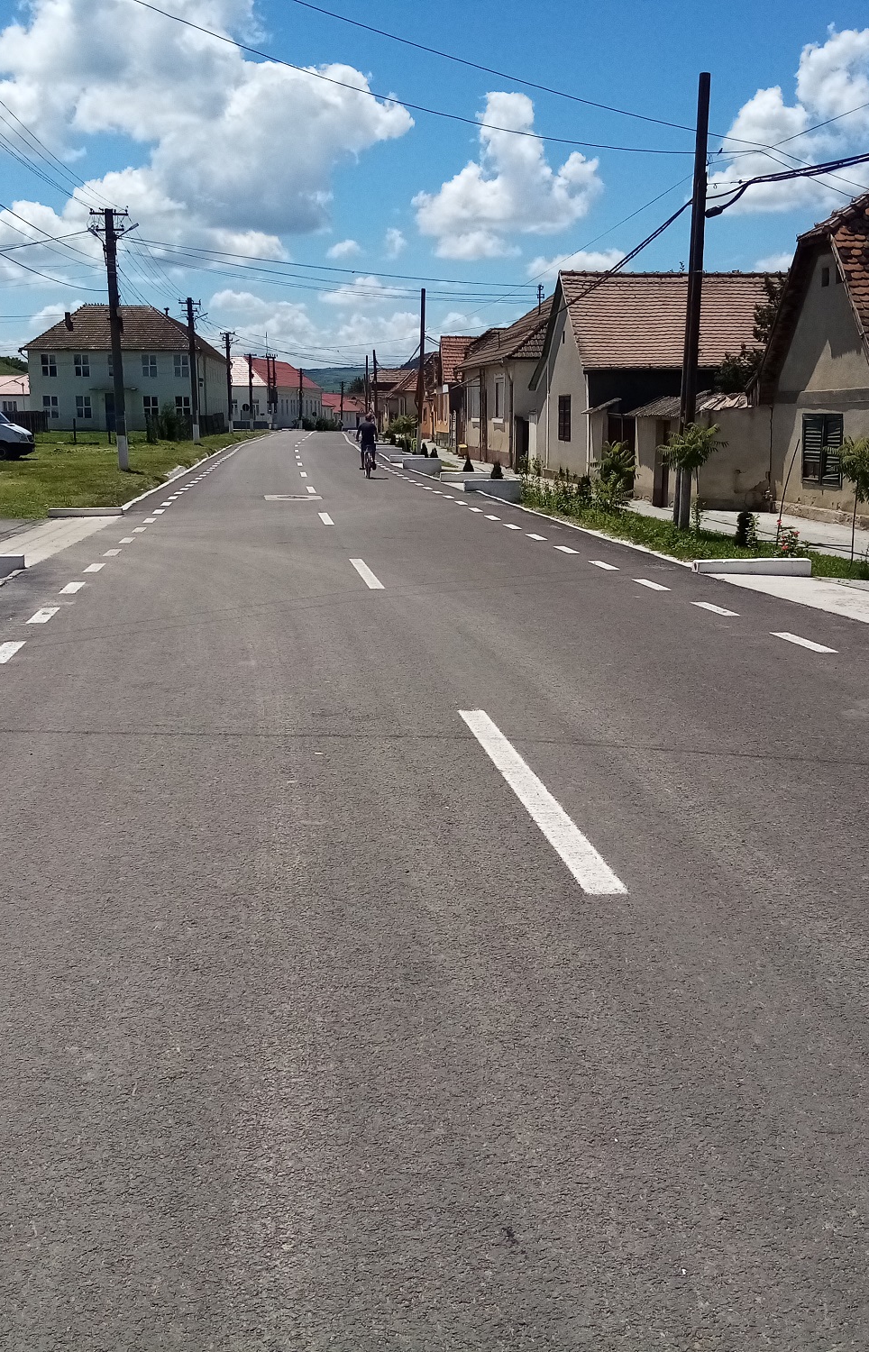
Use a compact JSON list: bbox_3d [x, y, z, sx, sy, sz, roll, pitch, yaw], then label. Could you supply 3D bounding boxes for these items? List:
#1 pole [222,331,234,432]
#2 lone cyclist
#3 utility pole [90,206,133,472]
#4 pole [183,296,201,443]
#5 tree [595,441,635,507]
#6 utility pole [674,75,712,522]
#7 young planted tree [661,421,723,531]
[{"bbox_3d":[-17.083,-24.469,112.687,1.000,8.250,0.350,-1,11,-6],"label":"pole"},{"bbox_3d":[-1.952,-6.651,39.105,0.600,1.820,1.750,-1,11,-6],"label":"lone cyclist"},{"bbox_3d":[-9.905,-10.467,42.592,1.250,8.000,0.400,-2,10,-8],"label":"utility pole"},{"bbox_3d":[-13.784,-17.531,77.618,1.000,8.250,0.350,-1,11,-6],"label":"pole"},{"bbox_3d":[3.526,-4.009,26.466,0.740,1.300,0.740,-1,11,-8],"label":"tree"},{"bbox_3d":[3.881,-5.451,20.120,0.260,6.550,0.260,0,10,-8],"label":"utility pole"},{"bbox_3d":[3.801,-2.982,20.155,0.900,1.640,0.830,-1,10,-8],"label":"young planted tree"}]

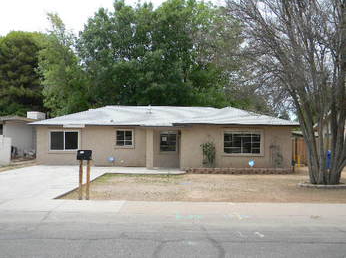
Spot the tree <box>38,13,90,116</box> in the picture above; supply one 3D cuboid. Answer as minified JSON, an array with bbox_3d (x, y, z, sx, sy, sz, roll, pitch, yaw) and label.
[{"bbox_3d":[-10.200,-4.200,34.000,5.400,13.400,5.200,0,-2,0],"label":"tree"}]

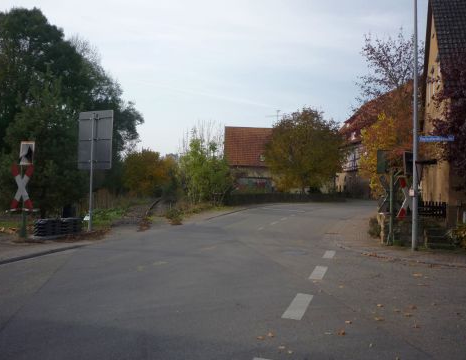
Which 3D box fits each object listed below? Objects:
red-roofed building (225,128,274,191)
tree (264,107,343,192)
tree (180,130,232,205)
[{"bbox_3d":[3.450,-2.000,49.500,9.300,7.400,8.300,2,0,-4],"label":"red-roofed building"},{"bbox_3d":[6.350,-2.400,39.500,7.000,8.200,6.800,2,0,0],"label":"tree"},{"bbox_3d":[-1.670,-0.820,27.000,3.200,4.700,3.000,2,0,0],"label":"tree"}]

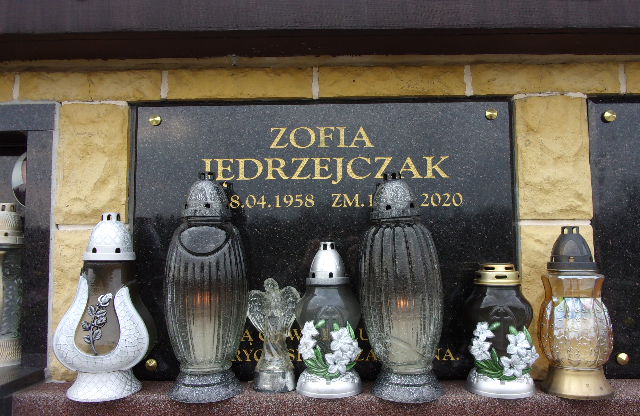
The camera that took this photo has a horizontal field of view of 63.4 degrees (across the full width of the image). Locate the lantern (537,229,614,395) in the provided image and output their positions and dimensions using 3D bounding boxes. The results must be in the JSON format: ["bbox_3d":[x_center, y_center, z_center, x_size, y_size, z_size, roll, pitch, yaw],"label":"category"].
[{"bbox_3d":[0.389,0.153,0.789,0.102,0.248,0.102,-1,-5,0],"label":"lantern"}]

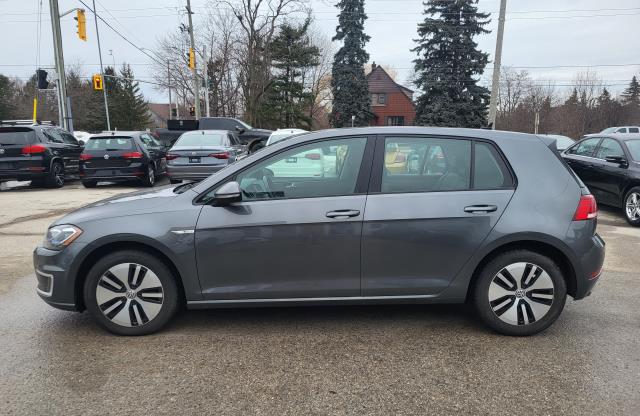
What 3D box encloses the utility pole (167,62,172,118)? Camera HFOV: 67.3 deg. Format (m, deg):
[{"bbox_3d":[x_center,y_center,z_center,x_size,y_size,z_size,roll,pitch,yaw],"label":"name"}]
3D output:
[{"bbox_3d":[-16.710,-11.612,53.853,0.260,9.600,0.260,0,9,0],"label":"utility pole"}]

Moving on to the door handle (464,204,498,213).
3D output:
[{"bbox_3d":[1.067,0.008,3.177,0.220,0.047,0.060,0,9,0],"label":"door handle"}]

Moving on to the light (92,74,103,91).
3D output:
[{"bbox_3d":[-16.186,-9.152,35.000,0.520,1.120,0.330,-2,9,-11],"label":"light"}]

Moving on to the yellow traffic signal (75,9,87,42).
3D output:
[{"bbox_3d":[-8.669,-6.606,17.400,0.330,1.120,0.520,0,9,0],"label":"yellow traffic signal"}]

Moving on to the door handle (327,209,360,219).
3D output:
[{"bbox_3d":[0.157,0.038,3.176,0.220,0.047,0.060,0,9,0],"label":"door handle"}]

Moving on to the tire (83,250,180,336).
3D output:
[{"bbox_3d":[-1.263,0.571,3.338,0.630,0.630,0.210,-1,9,-5],"label":"tire"}]

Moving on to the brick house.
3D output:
[{"bbox_3d":[7.087,-11.119,52.931,8.300,7.910,9.000,0,9,0],"label":"brick house"}]

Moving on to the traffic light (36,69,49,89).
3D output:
[{"bbox_3d":[-10.095,-4.678,17.500,0.360,0.680,0.350,0,9,0],"label":"traffic light"}]

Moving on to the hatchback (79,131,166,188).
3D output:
[{"bbox_3d":[-5.691,-1.512,14.499,1.810,1.460,4.260,-1,9,-7],"label":"hatchback"}]

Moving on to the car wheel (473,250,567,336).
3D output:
[{"bbox_3d":[1.358,0.560,3.338,0.630,0.630,0.210,0,9,0],"label":"car wheel"}]

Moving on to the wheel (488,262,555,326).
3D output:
[{"bbox_3d":[1.399,0.598,3.333,0.440,0.440,0.180,0,9,0],"label":"wheel"}]

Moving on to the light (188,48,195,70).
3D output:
[{"bbox_3d":[-6.763,-7.816,25.300,0.330,1.120,0.520,0,9,0],"label":"light"}]

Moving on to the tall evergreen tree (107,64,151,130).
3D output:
[{"bbox_3d":[-19.500,-10.532,48.965,4.800,8.600,4.800,0,9,0],"label":"tall evergreen tree"}]

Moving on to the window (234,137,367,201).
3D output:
[{"bbox_3d":[-0.124,-0.272,3.309,0.911,0.454,0.050,0,-13,0],"label":"window"}]

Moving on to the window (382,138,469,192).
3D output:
[{"bbox_3d":[0.736,-0.300,3.308,0.638,0.401,0.040,0,-13,0],"label":"window"}]

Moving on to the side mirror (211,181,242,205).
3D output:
[{"bbox_3d":[-0.612,-0.101,3.144,0.190,0.160,0.230,0,9,0],"label":"side mirror"}]

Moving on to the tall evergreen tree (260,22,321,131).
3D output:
[{"bbox_3d":[-2.681,-11.218,43.806,5.800,11.500,5.800,0,9,0],"label":"tall evergreen tree"}]

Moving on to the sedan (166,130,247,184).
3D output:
[{"bbox_3d":[-3.542,-1.741,15.516,1.800,1.460,4.700,0,9,-3],"label":"sedan"}]

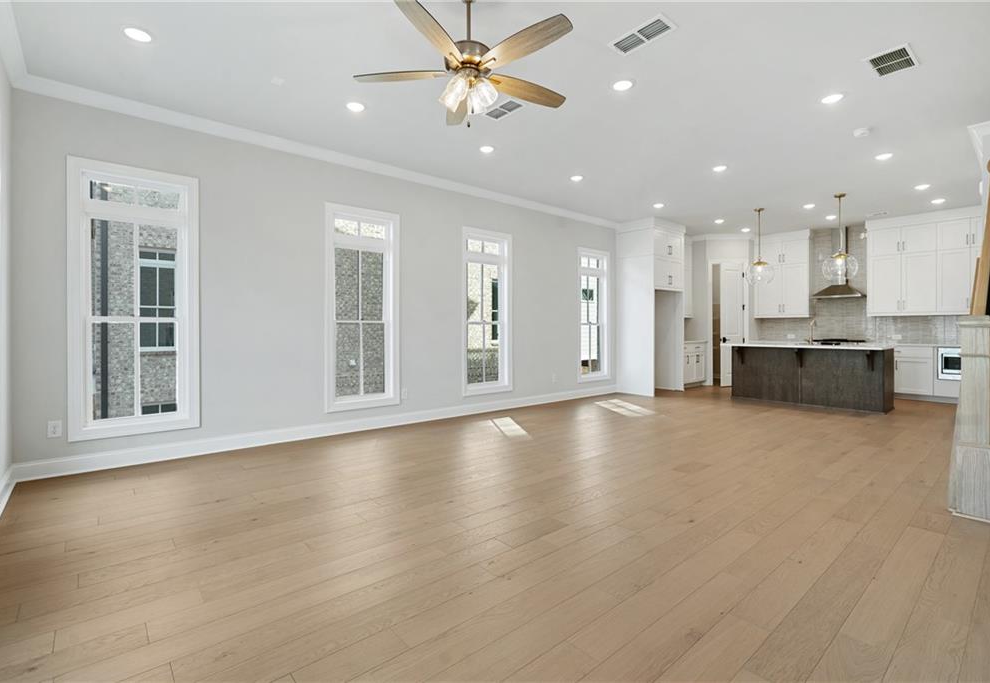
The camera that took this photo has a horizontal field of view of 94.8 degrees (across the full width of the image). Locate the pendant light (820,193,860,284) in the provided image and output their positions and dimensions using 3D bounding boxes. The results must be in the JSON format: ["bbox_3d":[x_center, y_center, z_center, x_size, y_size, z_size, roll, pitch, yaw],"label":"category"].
[{"bbox_3d":[4.879,-1.470,6.450,0.400,1.206,0.400,-1,2,-40],"label":"pendant light"}]

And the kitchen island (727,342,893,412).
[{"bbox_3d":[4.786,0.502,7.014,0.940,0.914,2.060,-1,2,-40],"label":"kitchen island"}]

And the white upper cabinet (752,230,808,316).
[{"bbox_3d":[5.733,-1.299,9.004,0.340,1.668,0.947,-1,2,-40],"label":"white upper cabinet"}]

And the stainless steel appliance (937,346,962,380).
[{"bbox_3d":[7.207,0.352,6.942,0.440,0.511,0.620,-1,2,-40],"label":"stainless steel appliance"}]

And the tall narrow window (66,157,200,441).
[{"bbox_3d":[-3.078,-0.338,3.929,0.878,2.265,0.120,-1,2,-40],"label":"tall narrow window"}]

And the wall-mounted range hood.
[{"bbox_3d":[6.322,-1.461,8.367,0.490,1.319,0.741,-1,2,-40],"label":"wall-mounted range hood"}]

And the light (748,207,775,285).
[{"bbox_3d":[4.213,-1.489,7.252,0.400,1.206,0.400,-1,2,-40],"label":"light"}]

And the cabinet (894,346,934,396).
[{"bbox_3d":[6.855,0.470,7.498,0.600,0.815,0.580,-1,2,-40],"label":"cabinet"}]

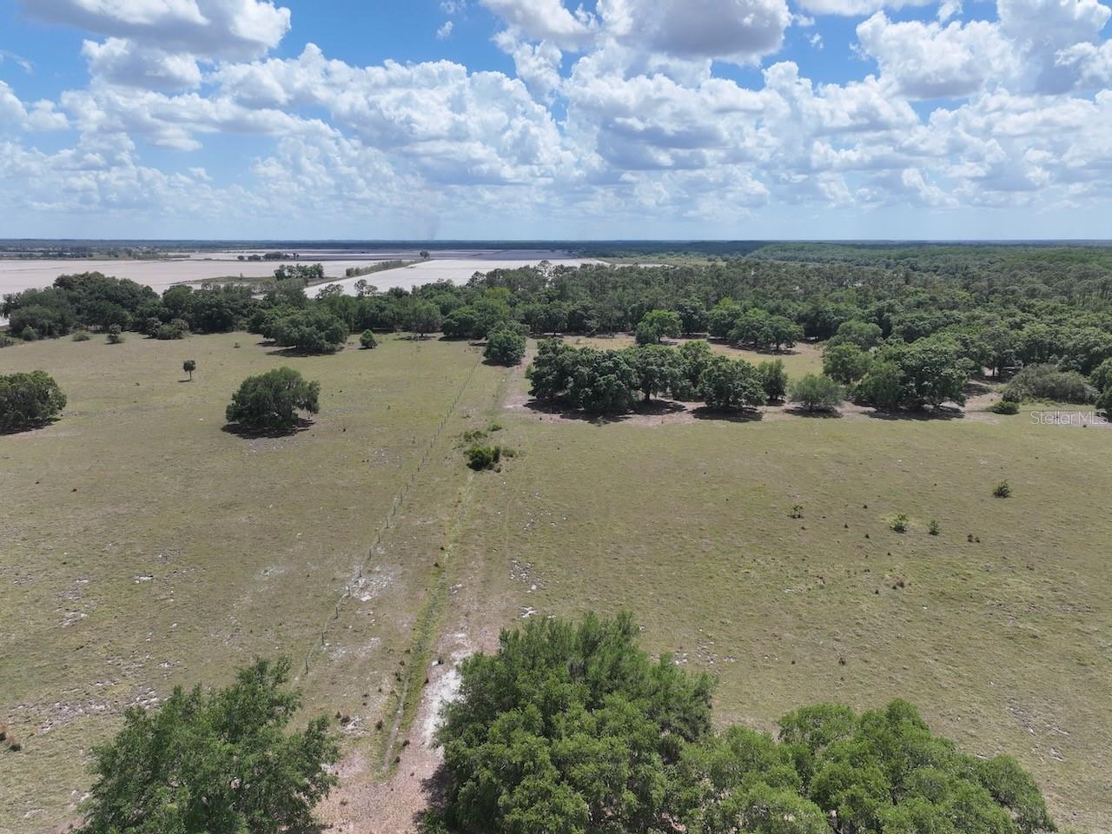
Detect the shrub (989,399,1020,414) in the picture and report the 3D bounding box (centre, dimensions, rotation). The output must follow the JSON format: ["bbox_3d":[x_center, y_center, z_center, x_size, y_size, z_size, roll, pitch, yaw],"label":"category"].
[{"bbox_3d":[95.200,-2.385,163.681,6.100,2.800,5.600,0,13,0],"label":"shrub"}]

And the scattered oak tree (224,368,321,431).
[{"bbox_3d":[-56.954,-3.944,155.399,18.000,11.900,17.000,-5,14,-20],"label":"scattered oak tree"}]

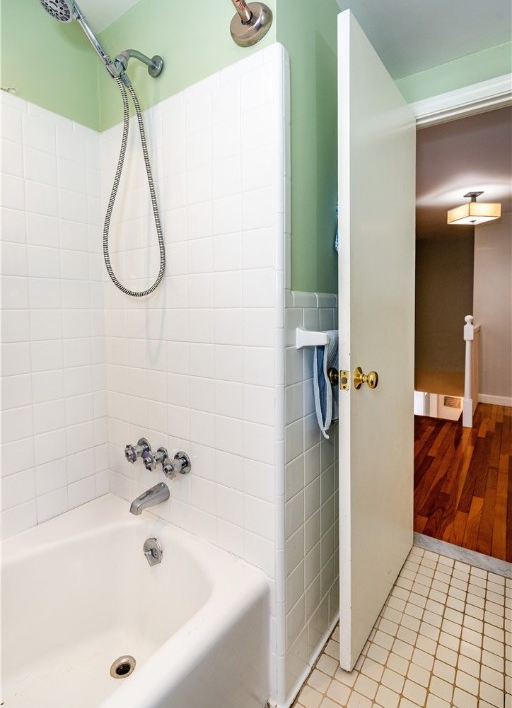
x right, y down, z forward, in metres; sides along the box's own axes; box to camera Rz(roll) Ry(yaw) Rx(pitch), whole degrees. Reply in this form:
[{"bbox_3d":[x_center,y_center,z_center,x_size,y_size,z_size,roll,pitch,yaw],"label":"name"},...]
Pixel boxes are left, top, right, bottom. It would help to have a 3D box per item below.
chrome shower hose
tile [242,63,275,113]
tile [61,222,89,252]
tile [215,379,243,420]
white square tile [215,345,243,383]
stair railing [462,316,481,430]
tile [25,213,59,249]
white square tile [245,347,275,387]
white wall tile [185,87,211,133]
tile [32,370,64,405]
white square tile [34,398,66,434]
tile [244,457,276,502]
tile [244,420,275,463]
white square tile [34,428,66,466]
[{"bbox_3d":[-0.392,-0.529,1.097,0.100,0.670,0.200,3,5,34],"label":"chrome shower hose"},{"bbox_3d":[0.004,-0.728,0.930,0.107,0.107,0.009,3,5,34],"label":"tile"},{"bbox_3d":[-0.683,-0.442,1.285,0.009,0.107,0.107,3,5,34],"label":"tile"},{"bbox_3d":[-0.079,0.135,1.035,0.108,0.108,0.009,3,5,34],"label":"tile"},{"bbox_3d":[-0.082,0.030,1.037,0.108,0.108,0.010,4,6,35],"label":"white square tile"},{"bbox_3d":[2.293,0.106,3.631,0.085,1.060,1.020,3,5,34],"label":"stair railing"},{"bbox_3d":[-0.745,-0.428,1.186,0.010,0.108,0.108,4,6,35],"label":"tile"},{"bbox_3d":[0.011,0.034,0.969,0.108,0.108,0.009,3,5,34],"label":"white square tile"},{"bbox_3d":[-0.175,-0.745,1.062,0.108,0.108,0.009,3,5,34],"label":"white wall tile"},{"bbox_3d":[-0.750,0.119,1.232,0.010,0.108,0.108,4,6,35],"label":"tile"},{"bbox_3d":[-0.748,0.228,1.240,0.009,0.107,0.107,3,5,34],"label":"white square tile"},{"bbox_3d":[0.013,0.361,0.982,0.108,0.108,0.009,3,5,34],"label":"tile"},{"bbox_3d":[0.012,0.253,0.981,0.108,0.108,0.009,4,6,34],"label":"tile"},{"bbox_3d":[-0.743,0.334,1.232,0.009,0.108,0.108,4,6,34],"label":"white square tile"}]

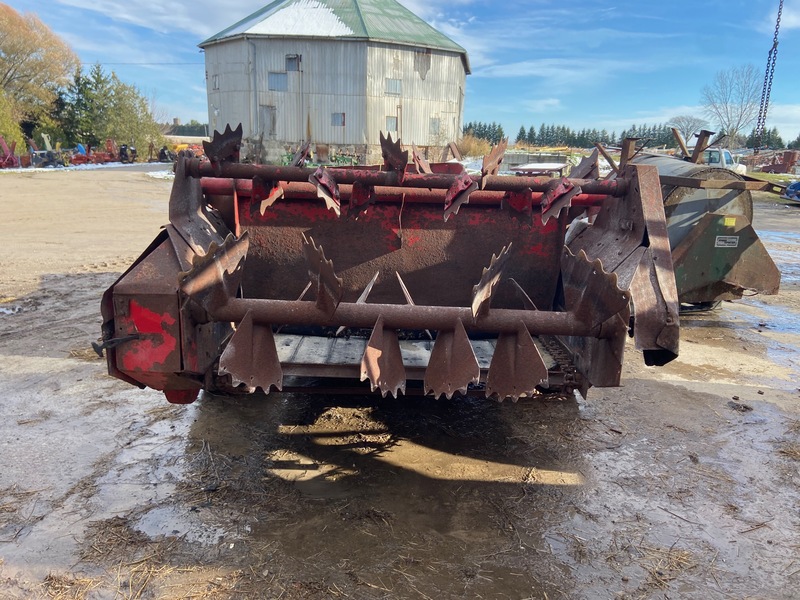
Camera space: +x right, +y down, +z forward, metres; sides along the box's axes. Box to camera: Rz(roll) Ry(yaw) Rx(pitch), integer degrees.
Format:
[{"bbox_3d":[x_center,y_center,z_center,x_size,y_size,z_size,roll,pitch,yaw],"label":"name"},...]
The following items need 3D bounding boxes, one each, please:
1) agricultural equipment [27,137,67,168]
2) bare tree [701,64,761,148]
[{"bbox_3d":[-15.952,-6.773,27.192,1.450,1.480,1.050,-14,21,-43],"label":"agricultural equipment"},{"bbox_3d":[52.251,-30.592,95.000,8.000,12.600,7.800,9,17,26],"label":"bare tree"}]

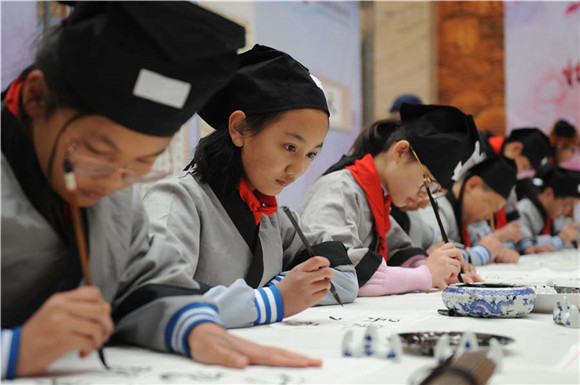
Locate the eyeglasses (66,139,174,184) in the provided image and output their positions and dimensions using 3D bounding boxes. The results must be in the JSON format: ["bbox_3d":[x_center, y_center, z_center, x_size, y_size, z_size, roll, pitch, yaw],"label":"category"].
[{"bbox_3d":[-0.202,-0.069,0.812,0.134,0.131,0.042,13,-49,-41],"label":"eyeglasses"}]

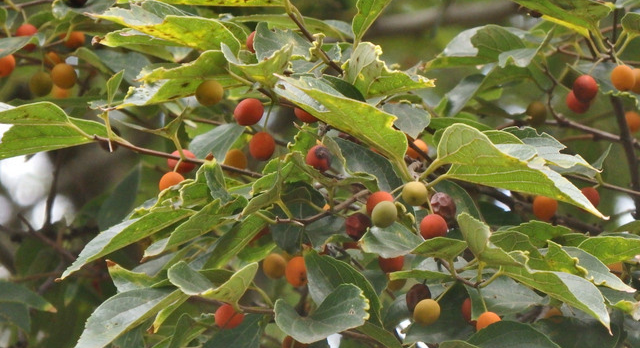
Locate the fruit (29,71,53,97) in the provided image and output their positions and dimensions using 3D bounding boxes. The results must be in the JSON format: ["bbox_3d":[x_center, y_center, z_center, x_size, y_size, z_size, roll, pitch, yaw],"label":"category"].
[{"bbox_3d":[-0.091,-0.029,2.000,0.008,0.008,0.008,0,-12,0],"label":"fruit"}]

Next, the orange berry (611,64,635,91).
[{"bbox_3d":[0.096,-0.030,1.950,0.008,0.008,0.008,0,-12,0],"label":"orange berry"}]

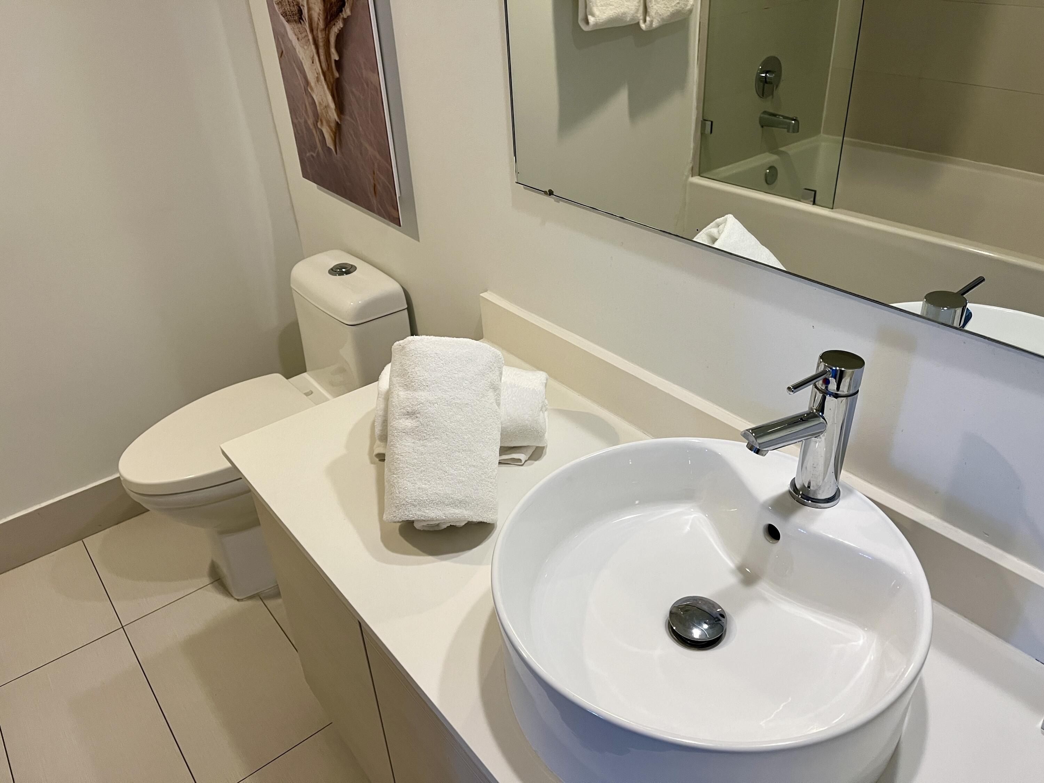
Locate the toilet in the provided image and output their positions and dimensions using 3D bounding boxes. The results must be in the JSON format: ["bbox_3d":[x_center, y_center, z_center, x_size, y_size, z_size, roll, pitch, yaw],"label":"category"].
[{"bbox_3d":[-0.658,0.119,2.047,0.710,0.746,0.380,-24,37,-31],"label":"toilet"}]

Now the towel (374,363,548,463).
[{"bbox_3d":[-0.098,0.022,1.331,0.282,0.136,0.150,1,32,7],"label":"towel"}]

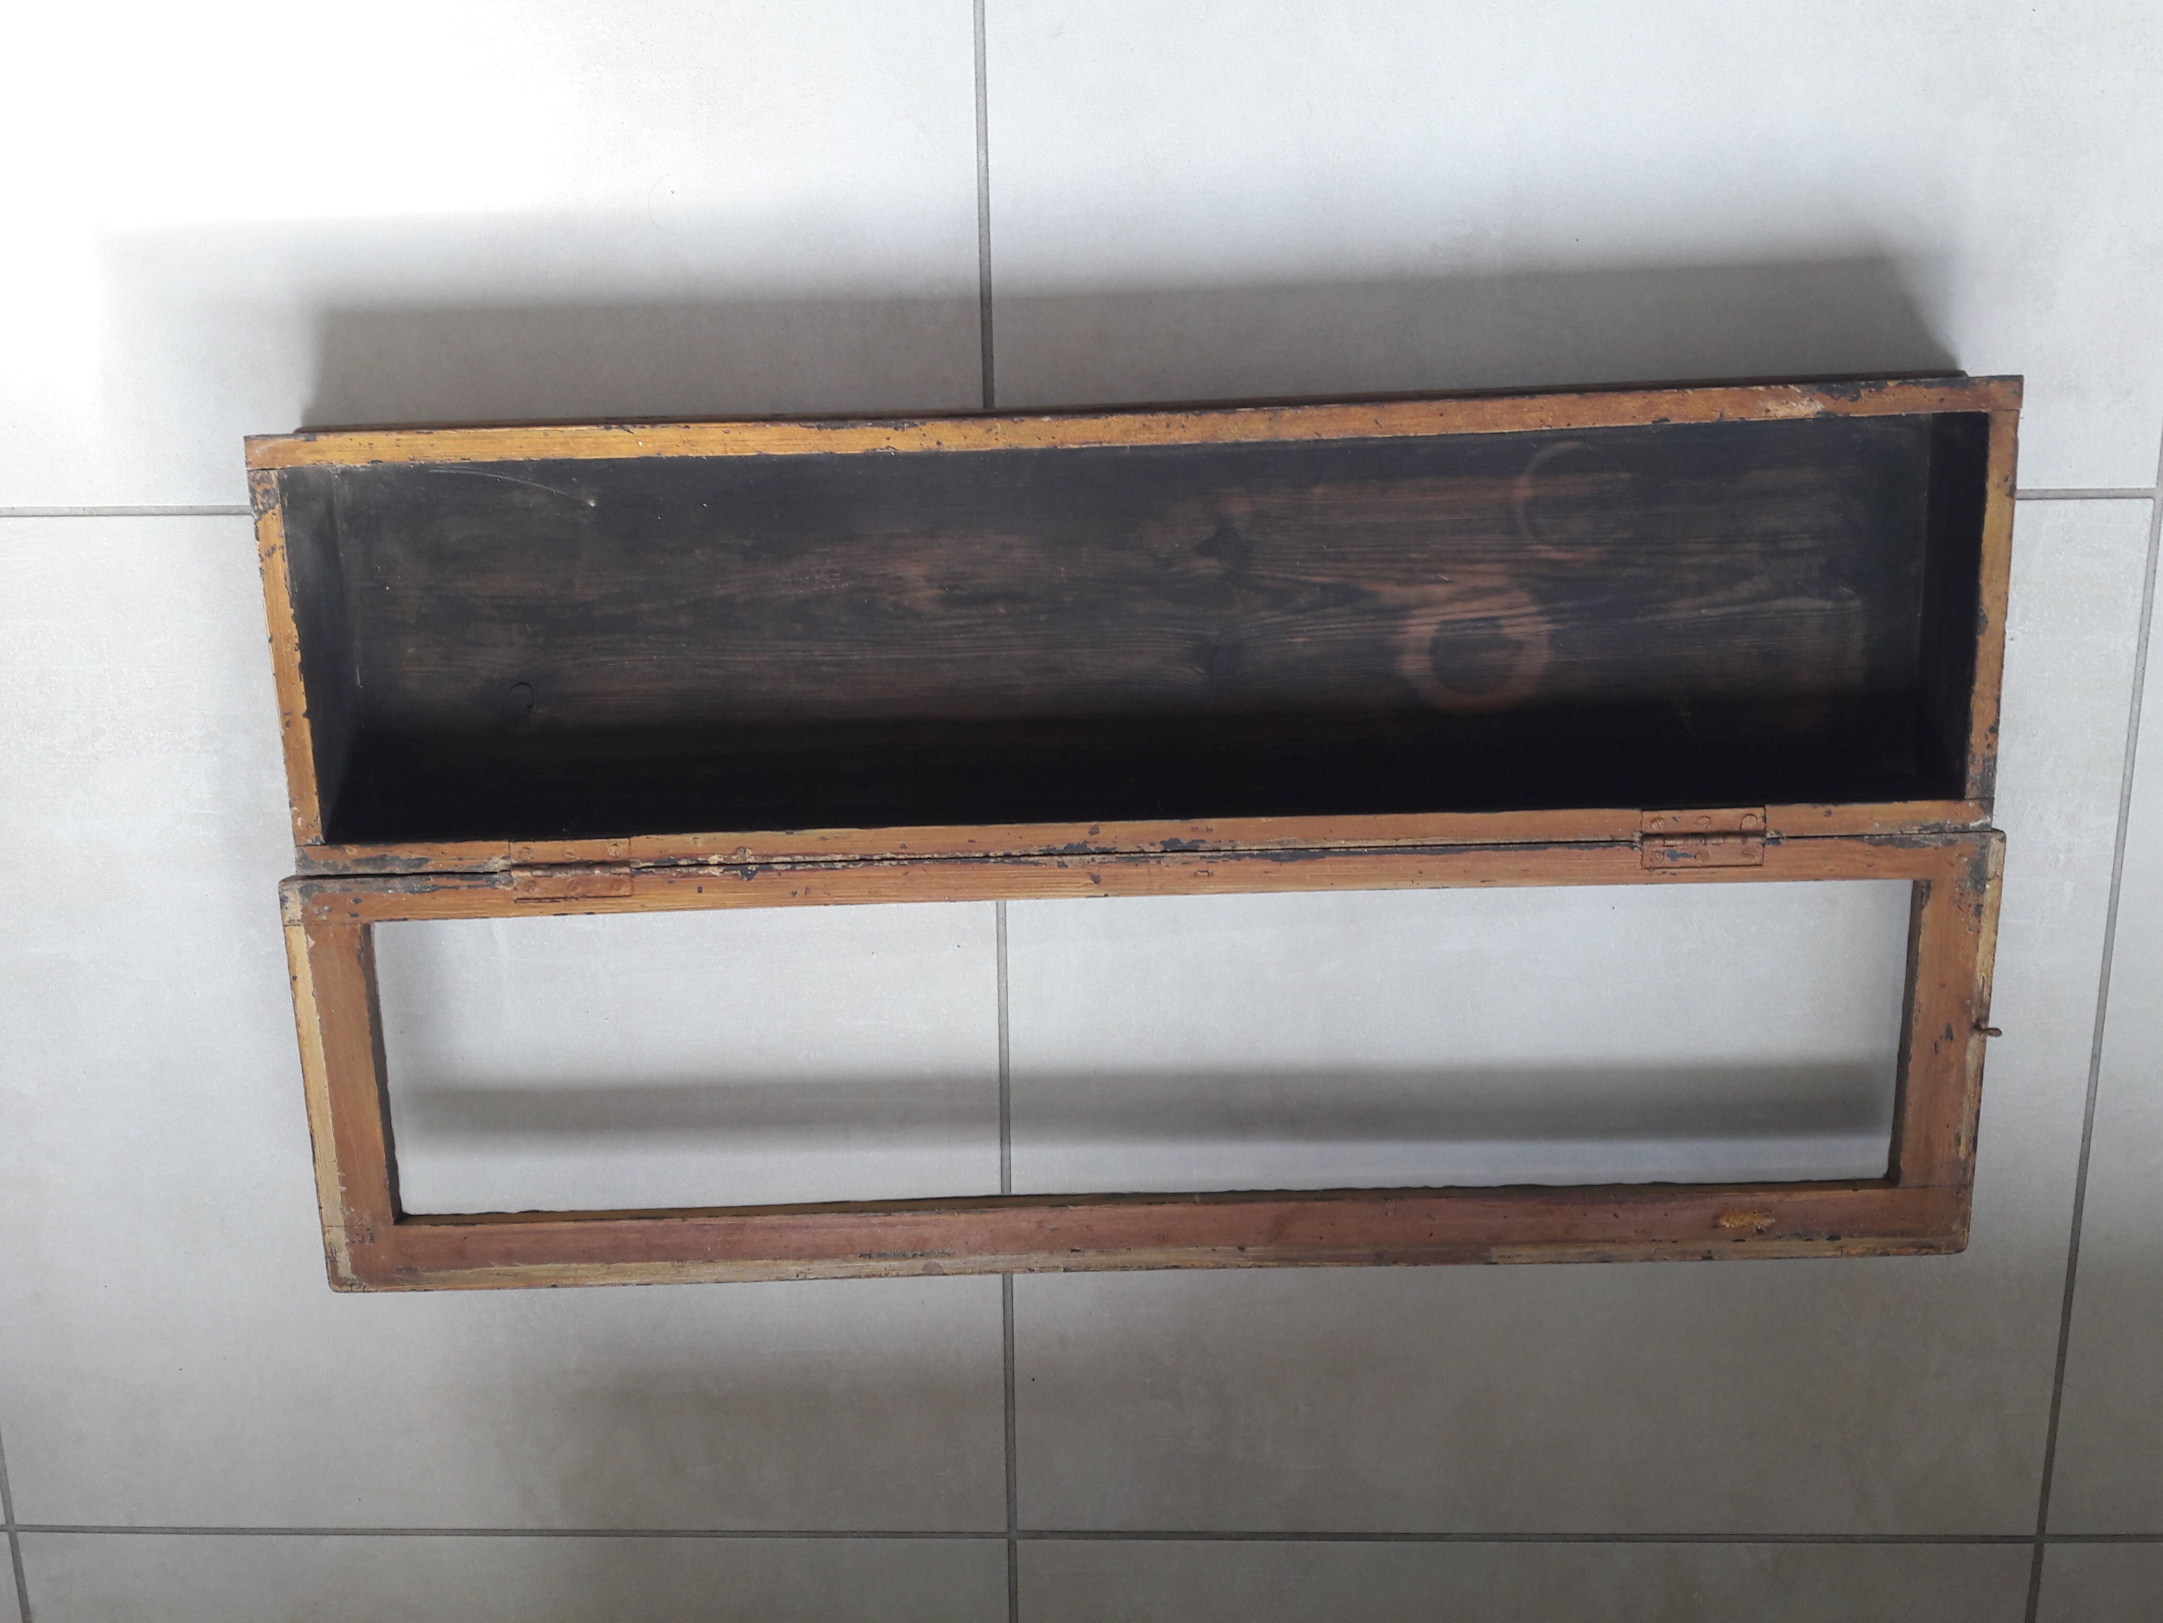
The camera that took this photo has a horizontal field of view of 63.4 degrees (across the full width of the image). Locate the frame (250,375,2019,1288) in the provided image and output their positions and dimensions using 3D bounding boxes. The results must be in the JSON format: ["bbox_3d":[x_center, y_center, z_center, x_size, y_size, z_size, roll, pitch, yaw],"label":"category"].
[{"bbox_3d":[0.024,0.015,0.911,0.863,0.077,0.449,-2,102,2],"label":"frame"}]

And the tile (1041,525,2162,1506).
[{"bbox_3d":[0.257,0.131,0.974,0.597,0.010,0.597,0,102,1],"label":"tile"}]

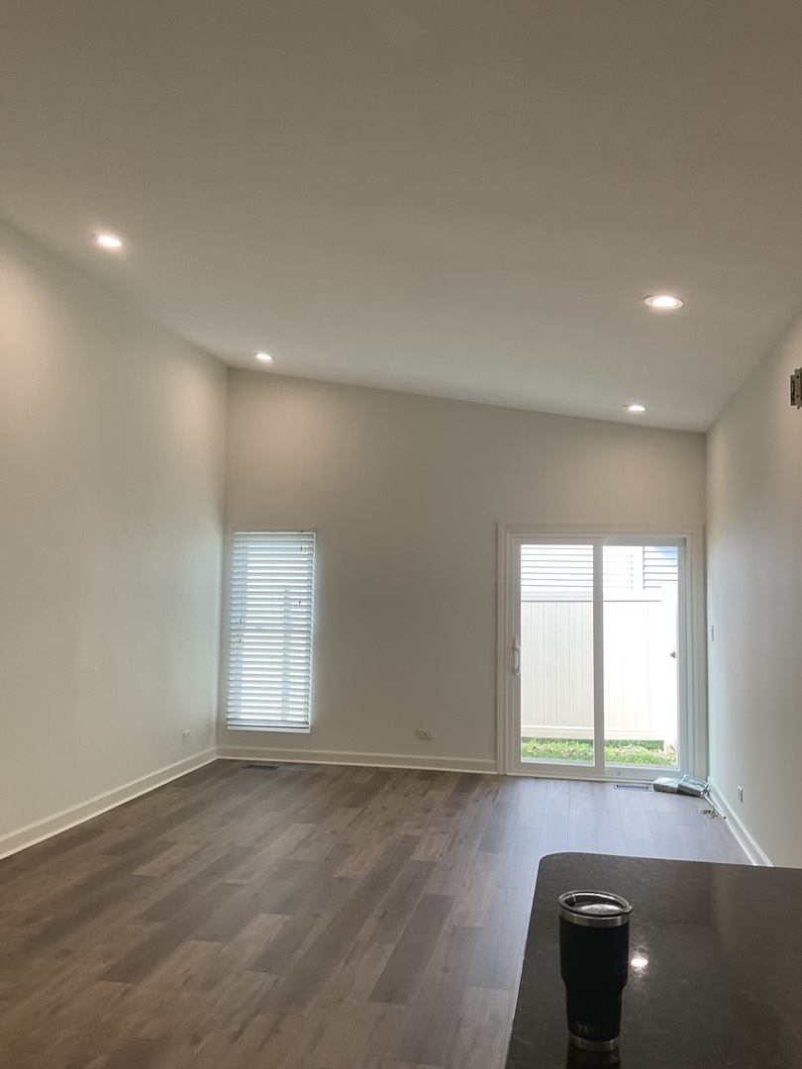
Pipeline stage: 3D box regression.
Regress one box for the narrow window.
[{"bbox_3d":[-1.157,0.842,7.941,0.755,1.720,0.065,0,-3,11],"label":"narrow window"}]

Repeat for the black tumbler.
[{"bbox_3d":[0.290,0.655,1.345,0.104,0.200,0.104,1,-3,0],"label":"black tumbler"}]

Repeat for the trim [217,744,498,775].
[{"bbox_3d":[-0.422,1.950,7.753,2.490,0.122,0.022,0,-3,11],"label":"trim"}]

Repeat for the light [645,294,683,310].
[{"bbox_3d":[1.276,-1.124,4.347,0.180,0.030,0.180,10,-2,12],"label":"light"}]

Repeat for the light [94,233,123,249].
[{"bbox_3d":[-1.614,-1.617,4.941,0.170,0.030,0.170,10,-2,12],"label":"light"}]

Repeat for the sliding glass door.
[{"bbox_3d":[1.631,1.016,7.443,1.480,2.025,0.120,0,-3,11],"label":"sliding glass door"}]

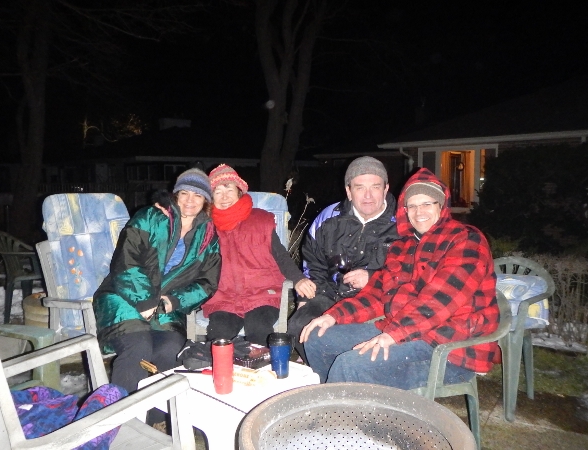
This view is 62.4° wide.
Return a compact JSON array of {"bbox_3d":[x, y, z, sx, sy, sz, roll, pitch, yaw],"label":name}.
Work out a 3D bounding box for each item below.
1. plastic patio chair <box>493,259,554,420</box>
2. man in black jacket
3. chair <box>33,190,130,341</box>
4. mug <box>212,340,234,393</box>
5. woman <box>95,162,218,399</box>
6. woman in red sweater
[{"bbox_3d":[1.070,0.583,2.740,0.560,0.780,0.550,6,9,43],"label":"plastic patio chair"},{"bbox_3d":[0.270,0.345,2.342,0.560,1.340,0.740,2,7,16],"label":"man in black jacket"},{"bbox_3d":[-1.000,0.403,2.731,0.600,1.140,0.750,-6,9,-44],"label":"chair"},{"bbox_3d":[-0.253,0.499,1.709,0.078,0.183,0.078,0,6,0],"label":"mug"},{"bbox_3d":[-0.700,0.363,2.455,0.600,1.280,0.840,-3,7,-23],"label":"woman"},{"bbox_3d":[-0.200,0.342,2.553,0.600,1.300,0.780,0,6,-3],"label":"woman in red sweater"}]

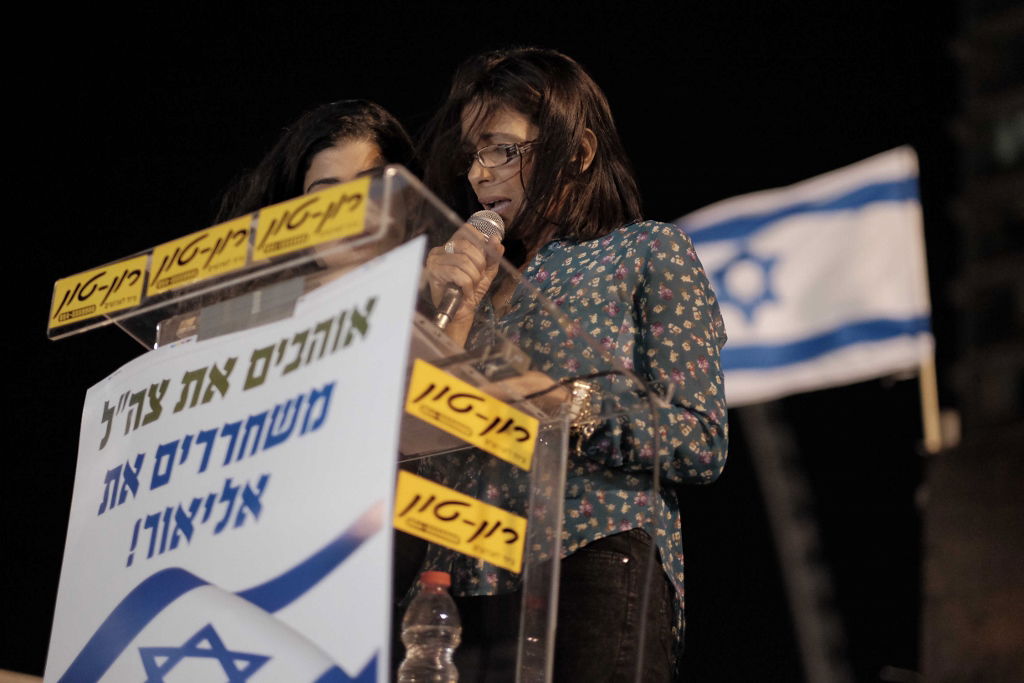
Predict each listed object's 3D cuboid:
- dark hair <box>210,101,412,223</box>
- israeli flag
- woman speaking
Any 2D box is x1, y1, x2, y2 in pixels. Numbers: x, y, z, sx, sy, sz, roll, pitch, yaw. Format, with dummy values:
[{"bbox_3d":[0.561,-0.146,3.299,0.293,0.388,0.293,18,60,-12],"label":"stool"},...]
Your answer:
[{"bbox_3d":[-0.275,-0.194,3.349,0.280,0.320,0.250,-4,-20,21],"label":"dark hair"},{"bbox_3d":[0.815,-0.180,8.100,1.170,0.870,0.160,-7,-19,9],"label":"israeli flag"},{"bbox_3d":[0.036,0.374,2.865,0.400,1.600,0.450,19,-24,-38],"label":"woman speaking"}]

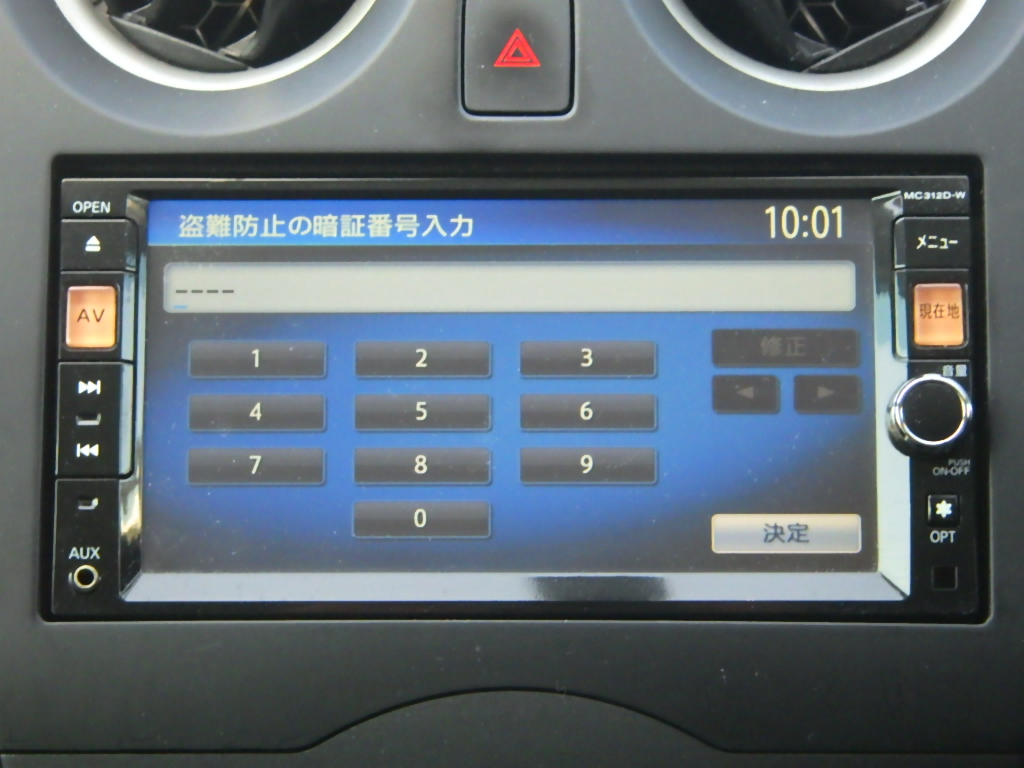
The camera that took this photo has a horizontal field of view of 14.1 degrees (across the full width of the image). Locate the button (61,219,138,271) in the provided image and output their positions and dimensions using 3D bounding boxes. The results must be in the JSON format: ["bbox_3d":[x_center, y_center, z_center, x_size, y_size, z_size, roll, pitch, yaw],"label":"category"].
[{"bbox_3d":[-0.090,-0.030,0.910,0.017,0.012,0.004,0,-13,0],"label":"button"}]

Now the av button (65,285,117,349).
[{"bbox_3d":[-0.092,-0.014,0.904,0.011,0.014,0.003,0,-13,0],"label":"av button"}]

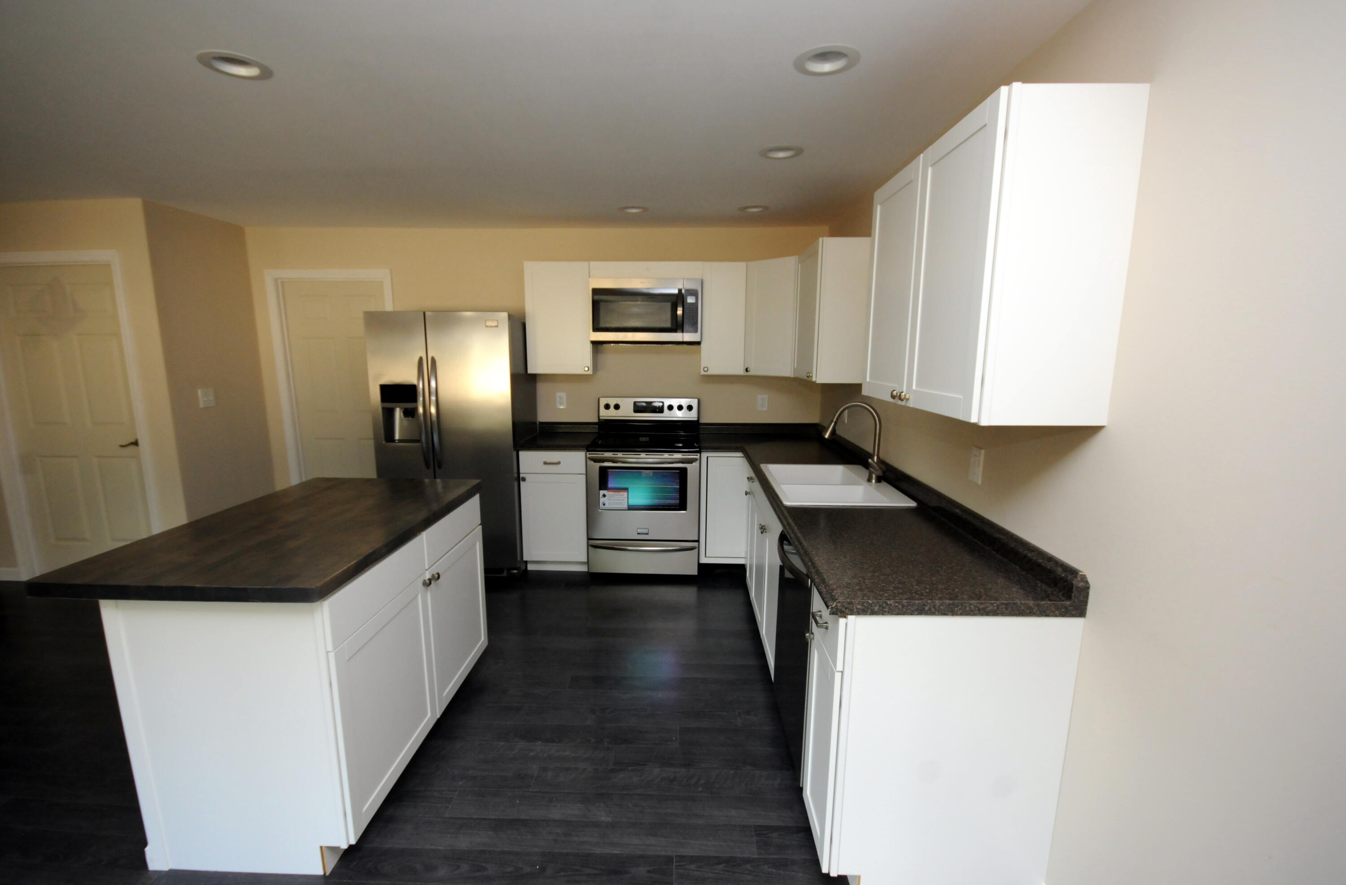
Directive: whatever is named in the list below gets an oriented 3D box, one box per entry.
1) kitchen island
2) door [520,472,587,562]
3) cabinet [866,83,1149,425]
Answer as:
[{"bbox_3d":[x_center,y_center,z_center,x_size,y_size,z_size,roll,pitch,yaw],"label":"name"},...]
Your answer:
[{"bbox_3d":[-1.341,0.740,2.200,0.836,0.919,1.224,0,10,1],"label":"kitchen island"},{"bbox_3d":[-0.802,0.516,3.814,0.443,0.615,0.020,0,9,2],"label":"door"},{"bbox_3d":[0.905,-0.491,1.736,0.325,0.761,0.895,0,9,2],"label":"cabinet"}]

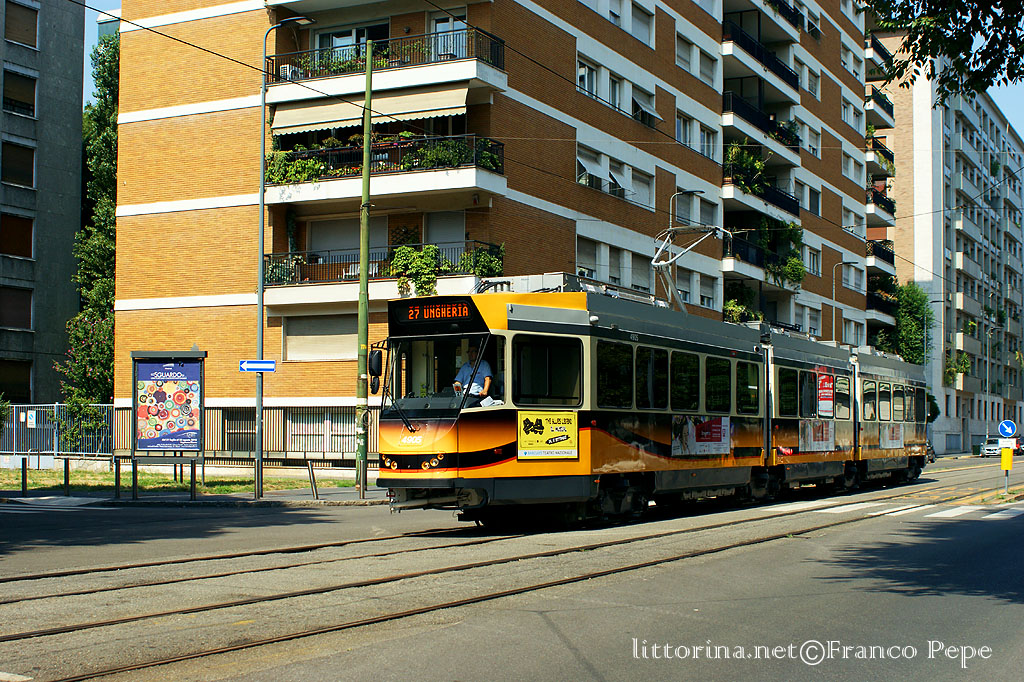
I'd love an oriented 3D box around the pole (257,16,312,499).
[{"bbox_3d":[-4.705,-1.742,30.598,1.220,9.960,0.350,-1,-4,26],"label":"pole"}]

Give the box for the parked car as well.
[{"bbox_3d":[38.869,8.589,118.906,1.780,1.500,4.200,-1,-4,24],"label":"parked car"}]

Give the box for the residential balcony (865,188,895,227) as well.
[{"bbox_3d":[22.925,-8.419,94.625,1.900,1.568,6.214,-1,-4,26],"label":"residential balcony"}]

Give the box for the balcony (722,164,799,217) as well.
[{"bbox_3d":[11.149,-6.446,68.092,1.500,1.430,10.540,-1,-4,27],"label":"balcony"}]

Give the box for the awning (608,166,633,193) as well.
[{"bbox_3d":[4.084,-5.917,54.650,0.450,0.850,1.453,-1,-4,26],"label":"awning"}]

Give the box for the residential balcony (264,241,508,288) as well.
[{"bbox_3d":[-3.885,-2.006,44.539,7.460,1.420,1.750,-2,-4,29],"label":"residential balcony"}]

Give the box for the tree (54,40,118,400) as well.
[{"bbox_3d":[-15.808,-3.496,56.459,4.000,16.674,4.000,-1,-4,26],"label":"tree"}]

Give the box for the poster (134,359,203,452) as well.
[{"bbox_3d":[-7.783,1.461,33.500,1.500,2.080,0.120,0,-4,3],"label":"poster"}]

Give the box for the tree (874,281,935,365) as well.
[{"bbox_3d":[25.838,1.920,96.621,4.200,11.673,4.200,-1,-4,26],"label":"tree"}]

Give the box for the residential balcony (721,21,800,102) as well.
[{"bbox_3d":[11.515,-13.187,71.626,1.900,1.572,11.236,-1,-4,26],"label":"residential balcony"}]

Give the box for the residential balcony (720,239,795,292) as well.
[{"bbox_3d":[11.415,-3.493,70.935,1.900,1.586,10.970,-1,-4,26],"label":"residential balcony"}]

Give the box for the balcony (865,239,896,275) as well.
[{"bbox_3d":[22.840,-5.169,94.288,1.900,1.588,6.192,-1,-4,26],"label":"balcony"}]

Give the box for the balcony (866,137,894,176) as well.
[{"bbox_3d":[21.967,-11.073,89.950,1.450,1.400,5.680,-1,-4,27],"label":"balcony"}]

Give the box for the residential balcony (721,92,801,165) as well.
[{"bbox_3d":[11.143,-9.579,68.239,1.500,1.410,10.490,-1,-4,27],"label":"residential balcony"}]

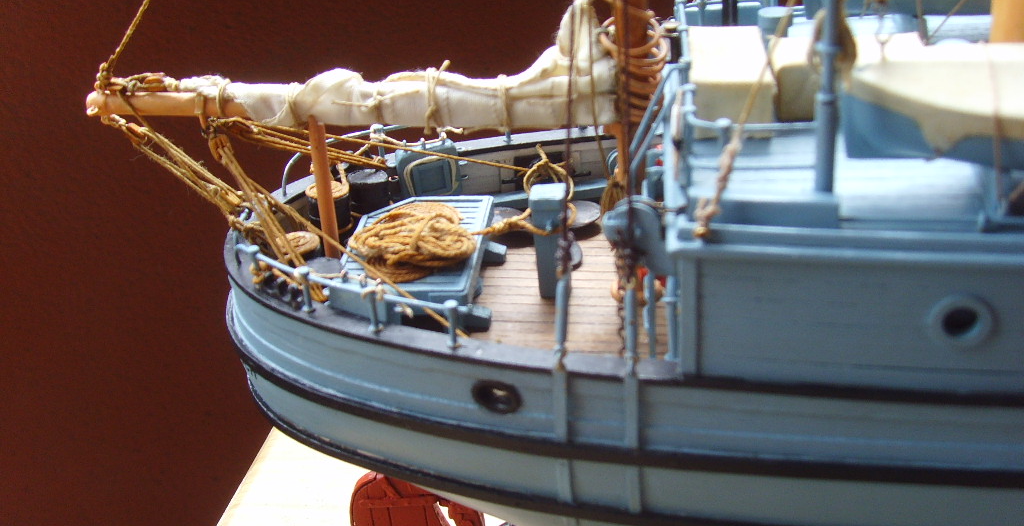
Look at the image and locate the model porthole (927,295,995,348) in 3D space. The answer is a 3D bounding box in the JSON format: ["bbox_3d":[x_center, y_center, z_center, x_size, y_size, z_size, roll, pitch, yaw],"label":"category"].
[{"bbox_3d":[0.072,0.009,0.184,0.010,0.010,0.002,0,24,9],"label":"model porthole"}]

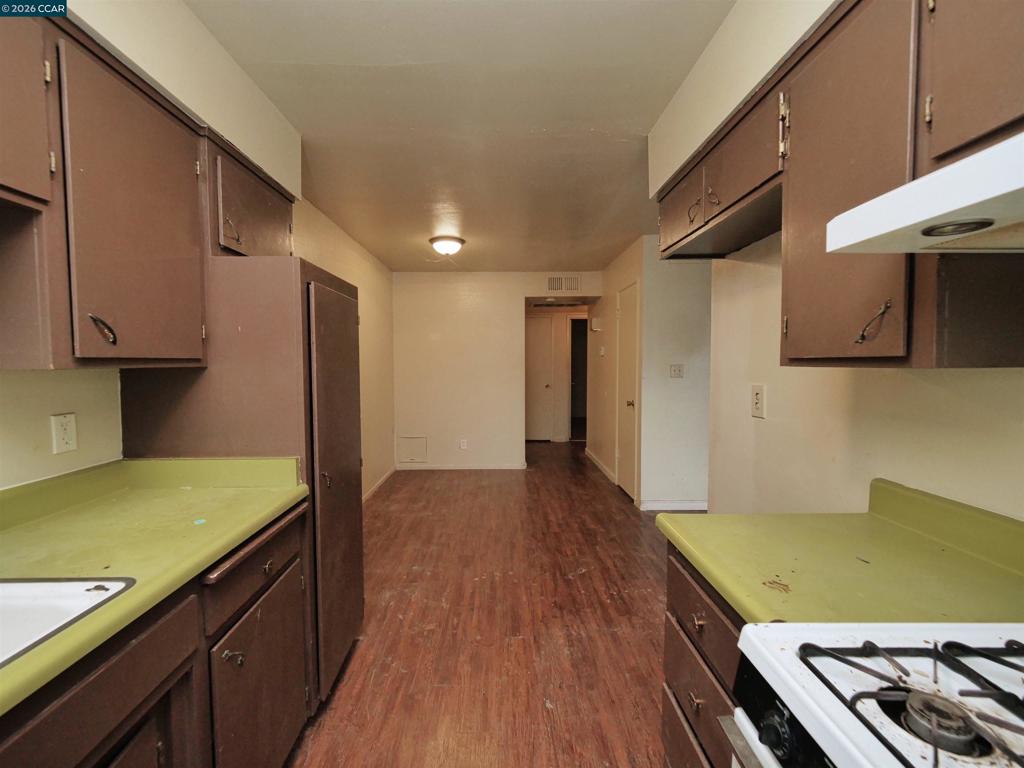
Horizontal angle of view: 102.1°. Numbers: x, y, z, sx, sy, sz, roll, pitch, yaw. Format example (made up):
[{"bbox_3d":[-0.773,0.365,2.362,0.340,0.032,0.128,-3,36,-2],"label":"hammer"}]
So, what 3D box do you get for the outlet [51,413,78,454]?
[{"bbox_3d":[-1.341,0.148,1.247,0.010,0.114,0.068,0,3,-1],"label":"outlet"}]

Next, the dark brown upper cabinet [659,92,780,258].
[{"bbox_3d":[0.870,-0.699,1.489,0.375,0.295,0.825,0,3,-1],"label":"dark brown upper cabinet"}]

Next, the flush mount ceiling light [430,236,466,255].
[{"bbox_3d":[-0.572,-1.216,3.673,0.320,0.148,0.320,0,3,-1],"label":"flush mount ceiling light"}]

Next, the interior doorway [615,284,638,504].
[{"bbox_3d":[1.187,0.082,4.174,0.090,2.087,0.670,0,3,-1],"label":"interior doorway"}]

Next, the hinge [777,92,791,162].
[{"bbox_3d":[0.704,-0.668,1.076,0.020,0.170,0.045,0,3,-1],"label":"hinge"}]

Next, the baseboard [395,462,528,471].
[{"bbox_3d":[-0.622,1.028,5.139,1.623,0.080,0.015,0,3,-1],"label":"baseboard"}]

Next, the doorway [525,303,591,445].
[{"bbox_3d":[0.748,-0.153,6.796,1.080,2.247,0.150,0,3,-1],"label":"doorway"}]

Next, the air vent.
[{"bbox_3d":[0.630,-1.220,5.030,0.425,0.210,0.025,0,3,-1],"label":"air vent"}]

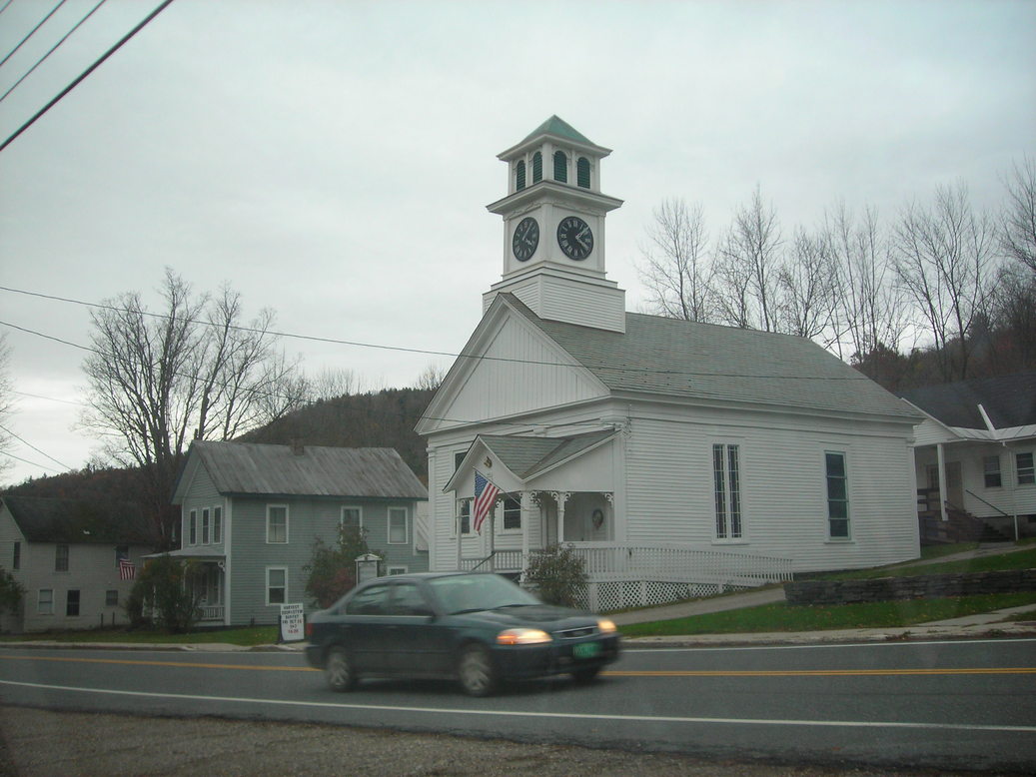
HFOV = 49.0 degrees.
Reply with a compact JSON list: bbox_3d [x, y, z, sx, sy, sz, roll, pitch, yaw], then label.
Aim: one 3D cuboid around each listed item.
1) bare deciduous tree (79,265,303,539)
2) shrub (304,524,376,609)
[{"bbox_3d":[-16.710,2.573,58.000,11.400,17.200,10.800,-1,-9,0],"label":"bare deciduous tree"},{"bbox_3d":[-6.685,7.006,43.000,2.750,3.600,2.500,-1,-9,0],"label":"shrub"}]

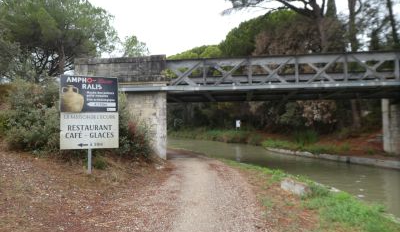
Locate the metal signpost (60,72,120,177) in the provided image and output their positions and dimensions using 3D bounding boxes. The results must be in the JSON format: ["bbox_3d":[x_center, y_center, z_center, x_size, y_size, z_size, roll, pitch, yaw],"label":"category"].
[{"bbox_3d":[-3.040,0.268,7.650,1.520,2.680,0.100,0,-1,-13],"label":"metal signpost"}]

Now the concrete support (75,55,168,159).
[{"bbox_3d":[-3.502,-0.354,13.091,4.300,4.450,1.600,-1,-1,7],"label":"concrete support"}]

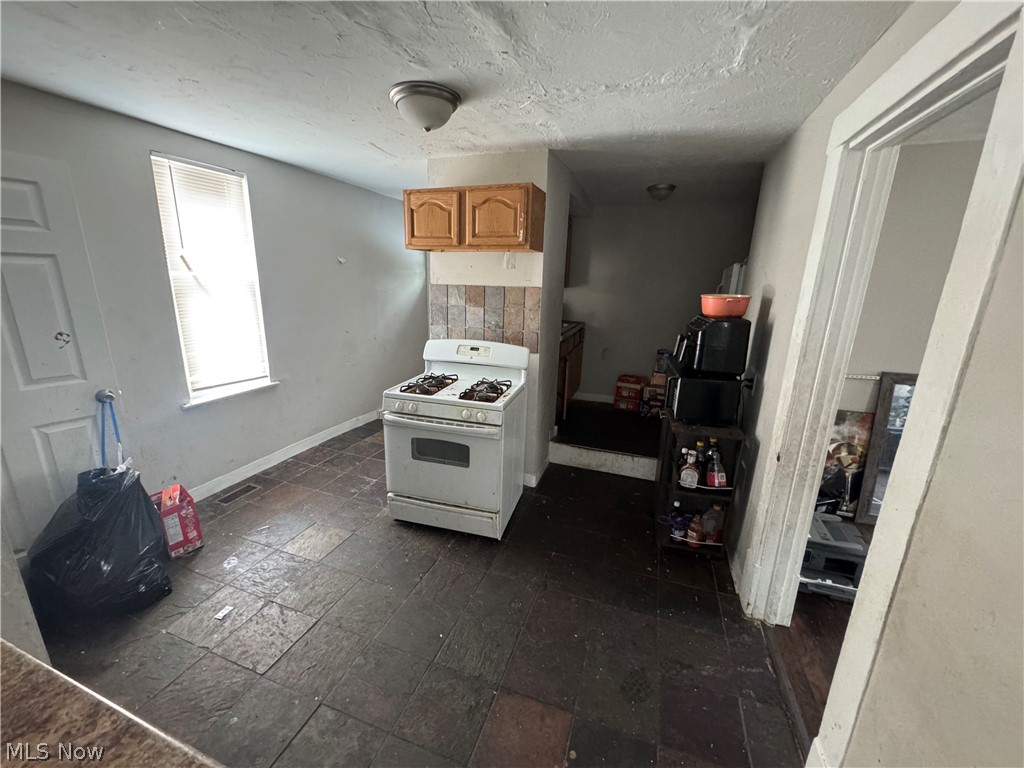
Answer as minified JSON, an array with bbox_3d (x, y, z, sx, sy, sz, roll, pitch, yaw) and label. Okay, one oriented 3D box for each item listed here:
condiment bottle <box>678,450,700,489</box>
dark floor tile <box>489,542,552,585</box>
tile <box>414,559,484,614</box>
[{"bbox_3d":[1.072,0.502,2.477,0.110,0.235,0.080,8,15,23],"label":"condiment bottle"},{"bbox_3d":[0.056,1.044,2.429,0.300,0.013,0.300,6,15,18],"label":"dark floor tile"},{"bbox_3d":[-0.329,1.069,2.237,0.300,0.012,0.300,7,16,18],"label":"tile"}]

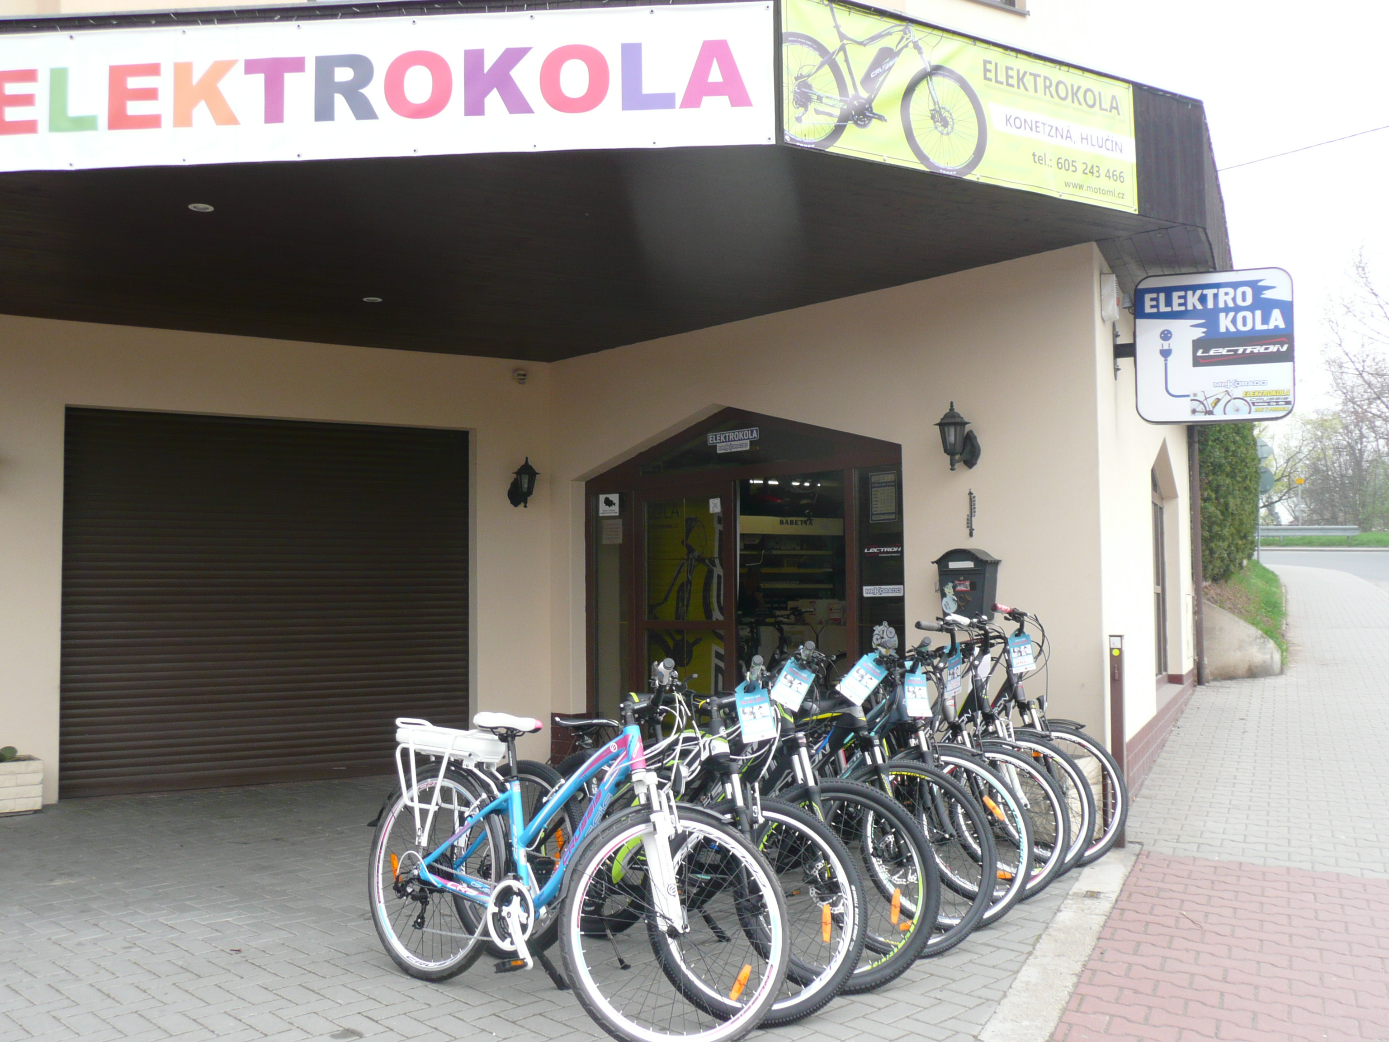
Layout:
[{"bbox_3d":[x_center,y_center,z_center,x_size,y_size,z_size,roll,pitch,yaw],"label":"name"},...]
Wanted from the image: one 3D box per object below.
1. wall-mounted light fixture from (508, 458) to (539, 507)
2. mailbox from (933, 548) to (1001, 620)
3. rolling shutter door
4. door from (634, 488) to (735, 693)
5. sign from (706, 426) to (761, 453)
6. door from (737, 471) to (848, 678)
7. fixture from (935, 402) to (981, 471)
[{"bbox_3d":[-1.286,-0.286,10.331,0.195,0.382,0.265,1,-4,-30],"label":"wall-mounted light fixture"},{"bbox_3d":[1.527,0.356,7.661,0.150,0.402,0.370,3,-5,-44],"label":"mailbox"},{"bbox_3d":[-2.934,0.560,9.672,2.821,2.570,0.070,1,-4,-30],"label":"rolling shutter door"},{"bbox_3d":[-0.075,0.784,9.709,0.070,2.070,1.040,3,-5,-44],"label":"door"},{"bbox_3d":[0.267,-0.546,9.388,0.020,0.139,0.487,3,-5,-44],"label":"sign"},{"bbox_3d":[0.636,0.731,8.963,0.070,2.070,1.002,3,-5,-44],"label":"door"},{"bbox_3d":[1.475,-0.472,7.675,0.265,0.386,0.195,3,-5,-44],"label":"fixture"}]

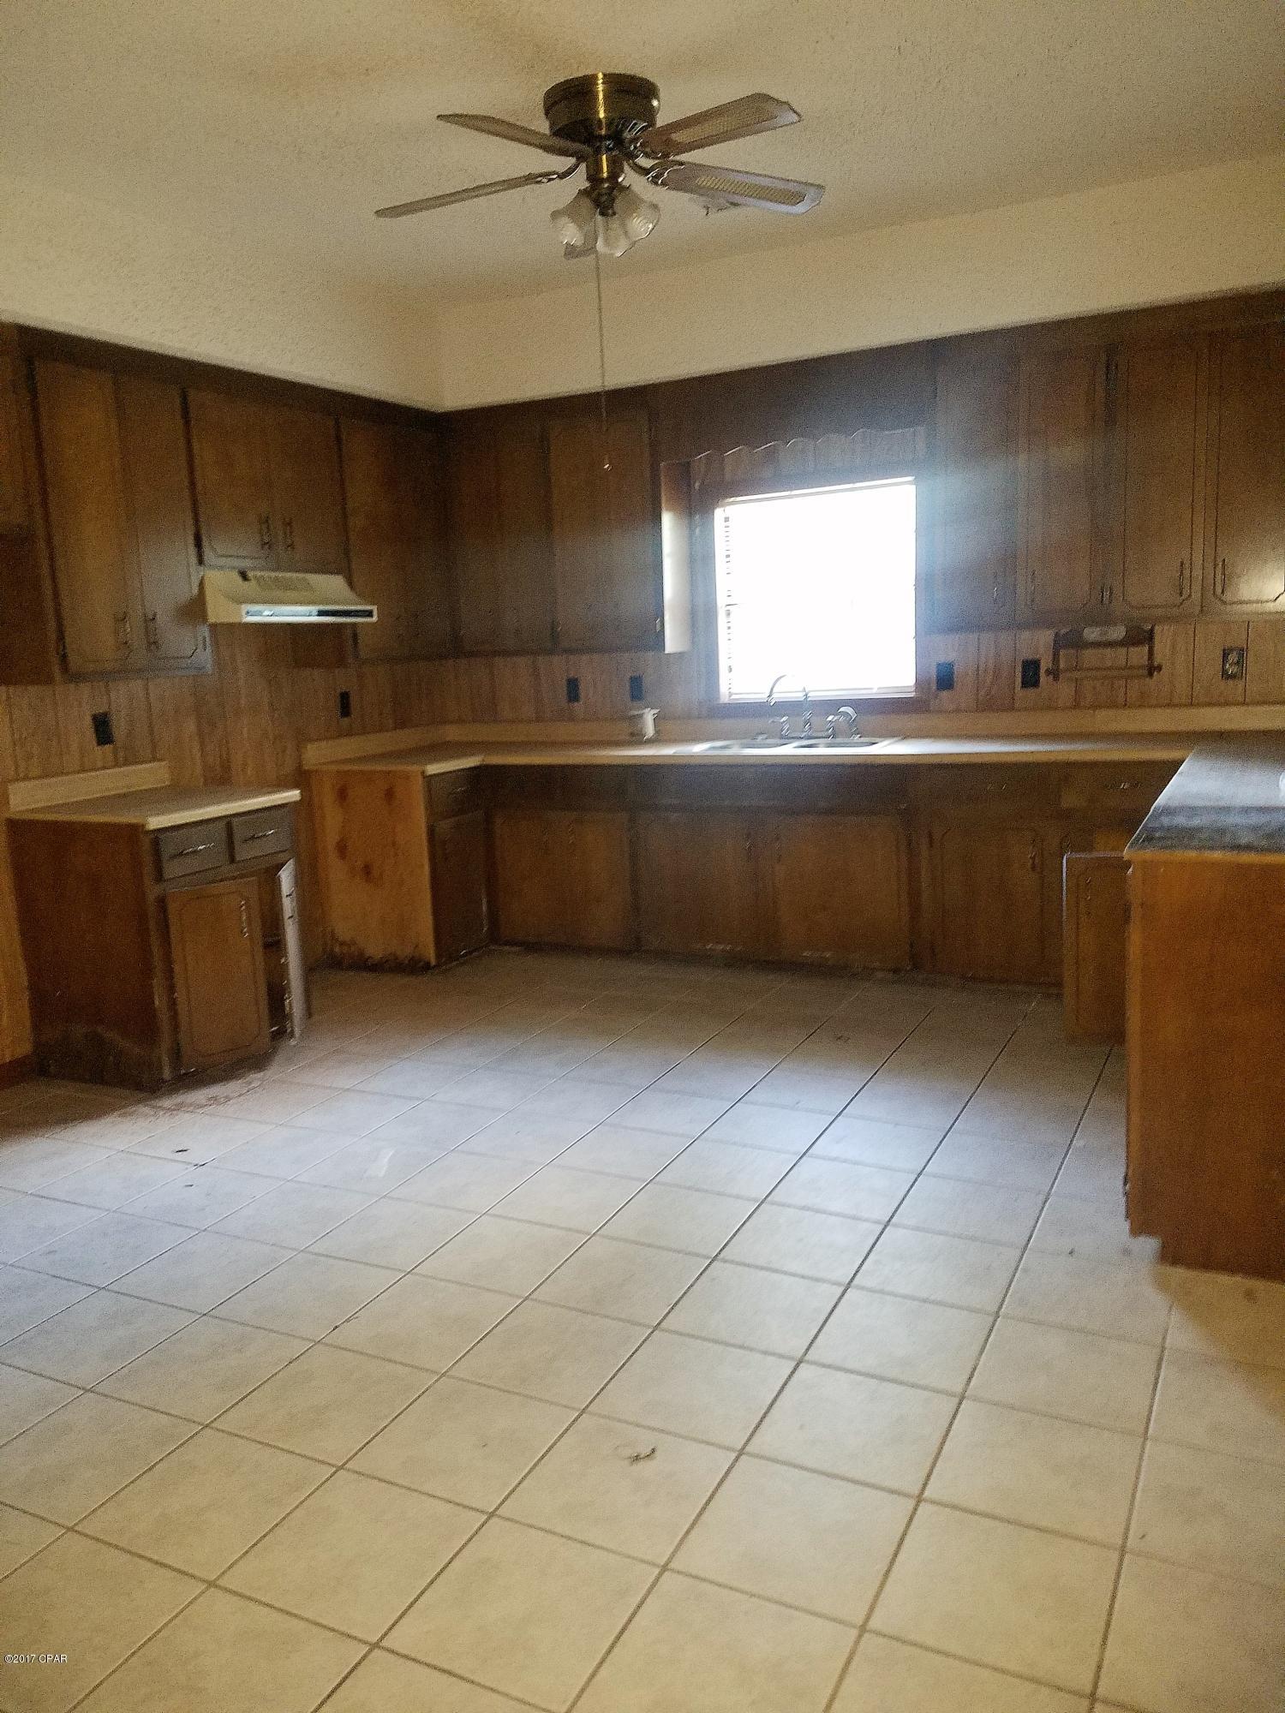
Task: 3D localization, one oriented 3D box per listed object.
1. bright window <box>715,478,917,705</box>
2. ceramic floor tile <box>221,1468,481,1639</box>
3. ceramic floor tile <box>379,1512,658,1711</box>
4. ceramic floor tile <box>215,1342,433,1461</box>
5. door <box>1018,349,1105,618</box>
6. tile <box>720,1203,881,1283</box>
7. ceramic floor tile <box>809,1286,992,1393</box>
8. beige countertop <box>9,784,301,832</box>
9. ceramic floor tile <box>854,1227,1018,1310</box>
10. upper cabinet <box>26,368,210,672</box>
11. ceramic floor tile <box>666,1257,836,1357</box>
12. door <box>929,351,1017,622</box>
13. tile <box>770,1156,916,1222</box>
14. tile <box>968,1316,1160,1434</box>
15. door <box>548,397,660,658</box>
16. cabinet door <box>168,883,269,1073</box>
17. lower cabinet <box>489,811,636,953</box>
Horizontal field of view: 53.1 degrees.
[{"bbox_3d":[0.749,-1.155,5.707,0.930,0.920,0.090,2,11,26],"label":"bright window"},{"bbox_3d":[-0.447,1.087,2.010,0.303,0.010,0.303,2,10,26],"label":"ceramic floor tile"},{"bbox_3d":[-0.170,1.101,1.877,0.302,0.010,0.302,2,11,26],"label":"ceramic floor tile"},{"bbox_3d":[-0.589,1.027,2.418,0.303,0.010,0.303,2,10,26],"label":"ceramic floor tile"},{"bbox_3d":[1.588,-1.393,4.880,0.321,0.985,0.022,2,10,26],"label":"door"},{"bbox_3d":[0.374,0.898,2.968,0.305,0.010,0.305,2,11,26],"label":"tile"},{"bbox_3d":[0.515,0.959,2.553,0.306,0.010,0.304,2,11,26],"label":"ceramic floor tile"},{"bbox_3d":[-1.693,-0.169,4.522,0.650,0.040,0.700,2,11,26],"label":"beige countertop"},{"bbox_3d":[0.655,0.911,2.830,0.303,0.010,0.303,2,10,26],"label":"ceramic floor tile"},{"bbox_3d":[-1.904,-1.138,4.487,0.310,1.030,0.650,2,11,26],"label":"upper cabinet"},{"bbox_3d":[0.238,0.948,2.695,0.302,0.010,0.302,2,11,26],"label":"ceramic floor tile"},{"bbox_3d":[1.315,-1.442,5.112,0.338,1.045,0.022,2,11,26],"label":"door"},{"bbox_3d":[0.511,0.840,3.249,0.306,0.010,0.304,2,11,26],"label":"tile"},{"bbox_3d":[0.795,0.970,2.413,0.306,0.010,0.304,2,11,26],"label":"tile"},{"bbox_3d":[-0.170,-1.440,5.716,0.509,1.012,0.020,2,11,27],"label":"door"},{"bbox_3d":[-1.450,0.400,4.405,0.022,0.619,0.322,6,13,44],"label":"cabinet door"},{"bbox_3d":[-0.246,0.056,5.977,0.706,0.609,0.500,3,11,28],"label":"lower cabinet"}]

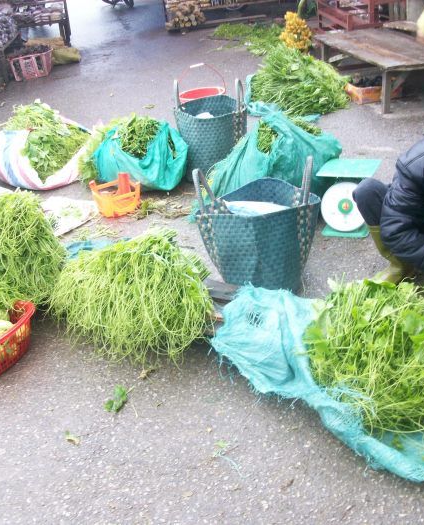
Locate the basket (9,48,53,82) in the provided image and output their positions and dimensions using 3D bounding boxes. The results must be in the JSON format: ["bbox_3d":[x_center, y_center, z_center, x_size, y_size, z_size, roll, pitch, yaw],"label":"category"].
[{"bbox_3d":[-2.075,-2.249,7.780,0.470,0.280,0.340,-13,28,-15],"label":"basket"}]

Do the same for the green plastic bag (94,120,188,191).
[{"bbox_3d":[-0.468,-0.705,4.476,0.570,0.350,0.450,-9,25,-5],"label":"green plastic bag"}]

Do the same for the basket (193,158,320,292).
[{"bbox_3d":[0.207,-0.181,3.053,0.520,0.490,0.390,-4,25,4],"label":"basket"}]

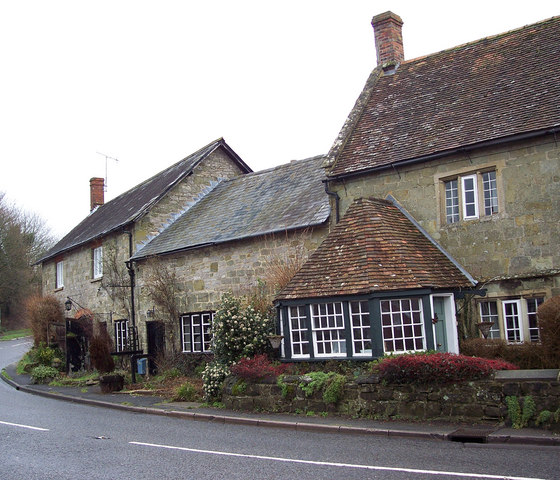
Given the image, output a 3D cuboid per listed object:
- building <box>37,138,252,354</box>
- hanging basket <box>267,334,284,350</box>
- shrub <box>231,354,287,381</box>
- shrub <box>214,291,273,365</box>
[{"bbox_3d":[-5.254,1.082,32.066,7.835,9.237,12.922,2,-9,-32],"label":"building"},{"bbox_3d":[-0.100,2.280,16.040,0.390,0.350,0.390,-3,-8,0],"label":"hanging basket"},{"bbox_3d":[-0.429,2.687,15.080,1.200,0.600,0.900,-10,-10,42],"label":"shrub"},{"bbox_3d":[-0.858,2.312,17.051,1.450,1.850,1.400,-10,-10,42],"label":"shrub"}]

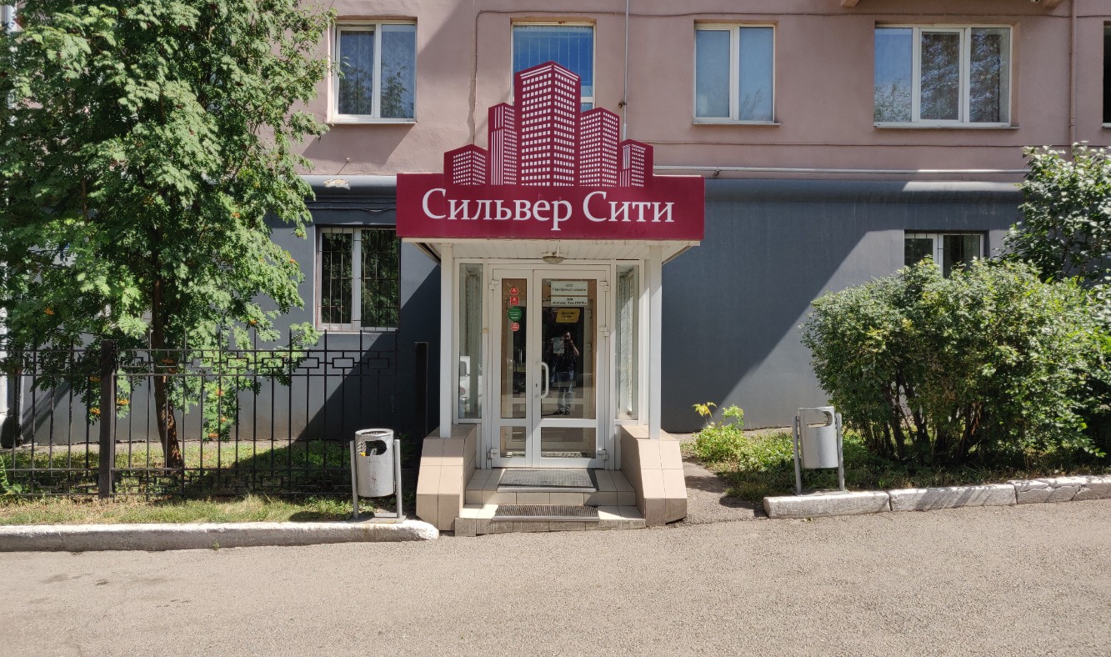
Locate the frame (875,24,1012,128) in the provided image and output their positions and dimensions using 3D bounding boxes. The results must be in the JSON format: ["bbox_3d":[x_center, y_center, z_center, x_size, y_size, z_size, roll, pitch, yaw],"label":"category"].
[{"bbox_3d":[5.545,-3.614,11.510,1.950,1.460,0.100,1,0,1],"label":"frame"}]

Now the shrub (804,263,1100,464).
[{"bbox_3d":[4.005,0.368,8.200,2.850,2.030,1.850,1,0,1],"label":"shrub"}]

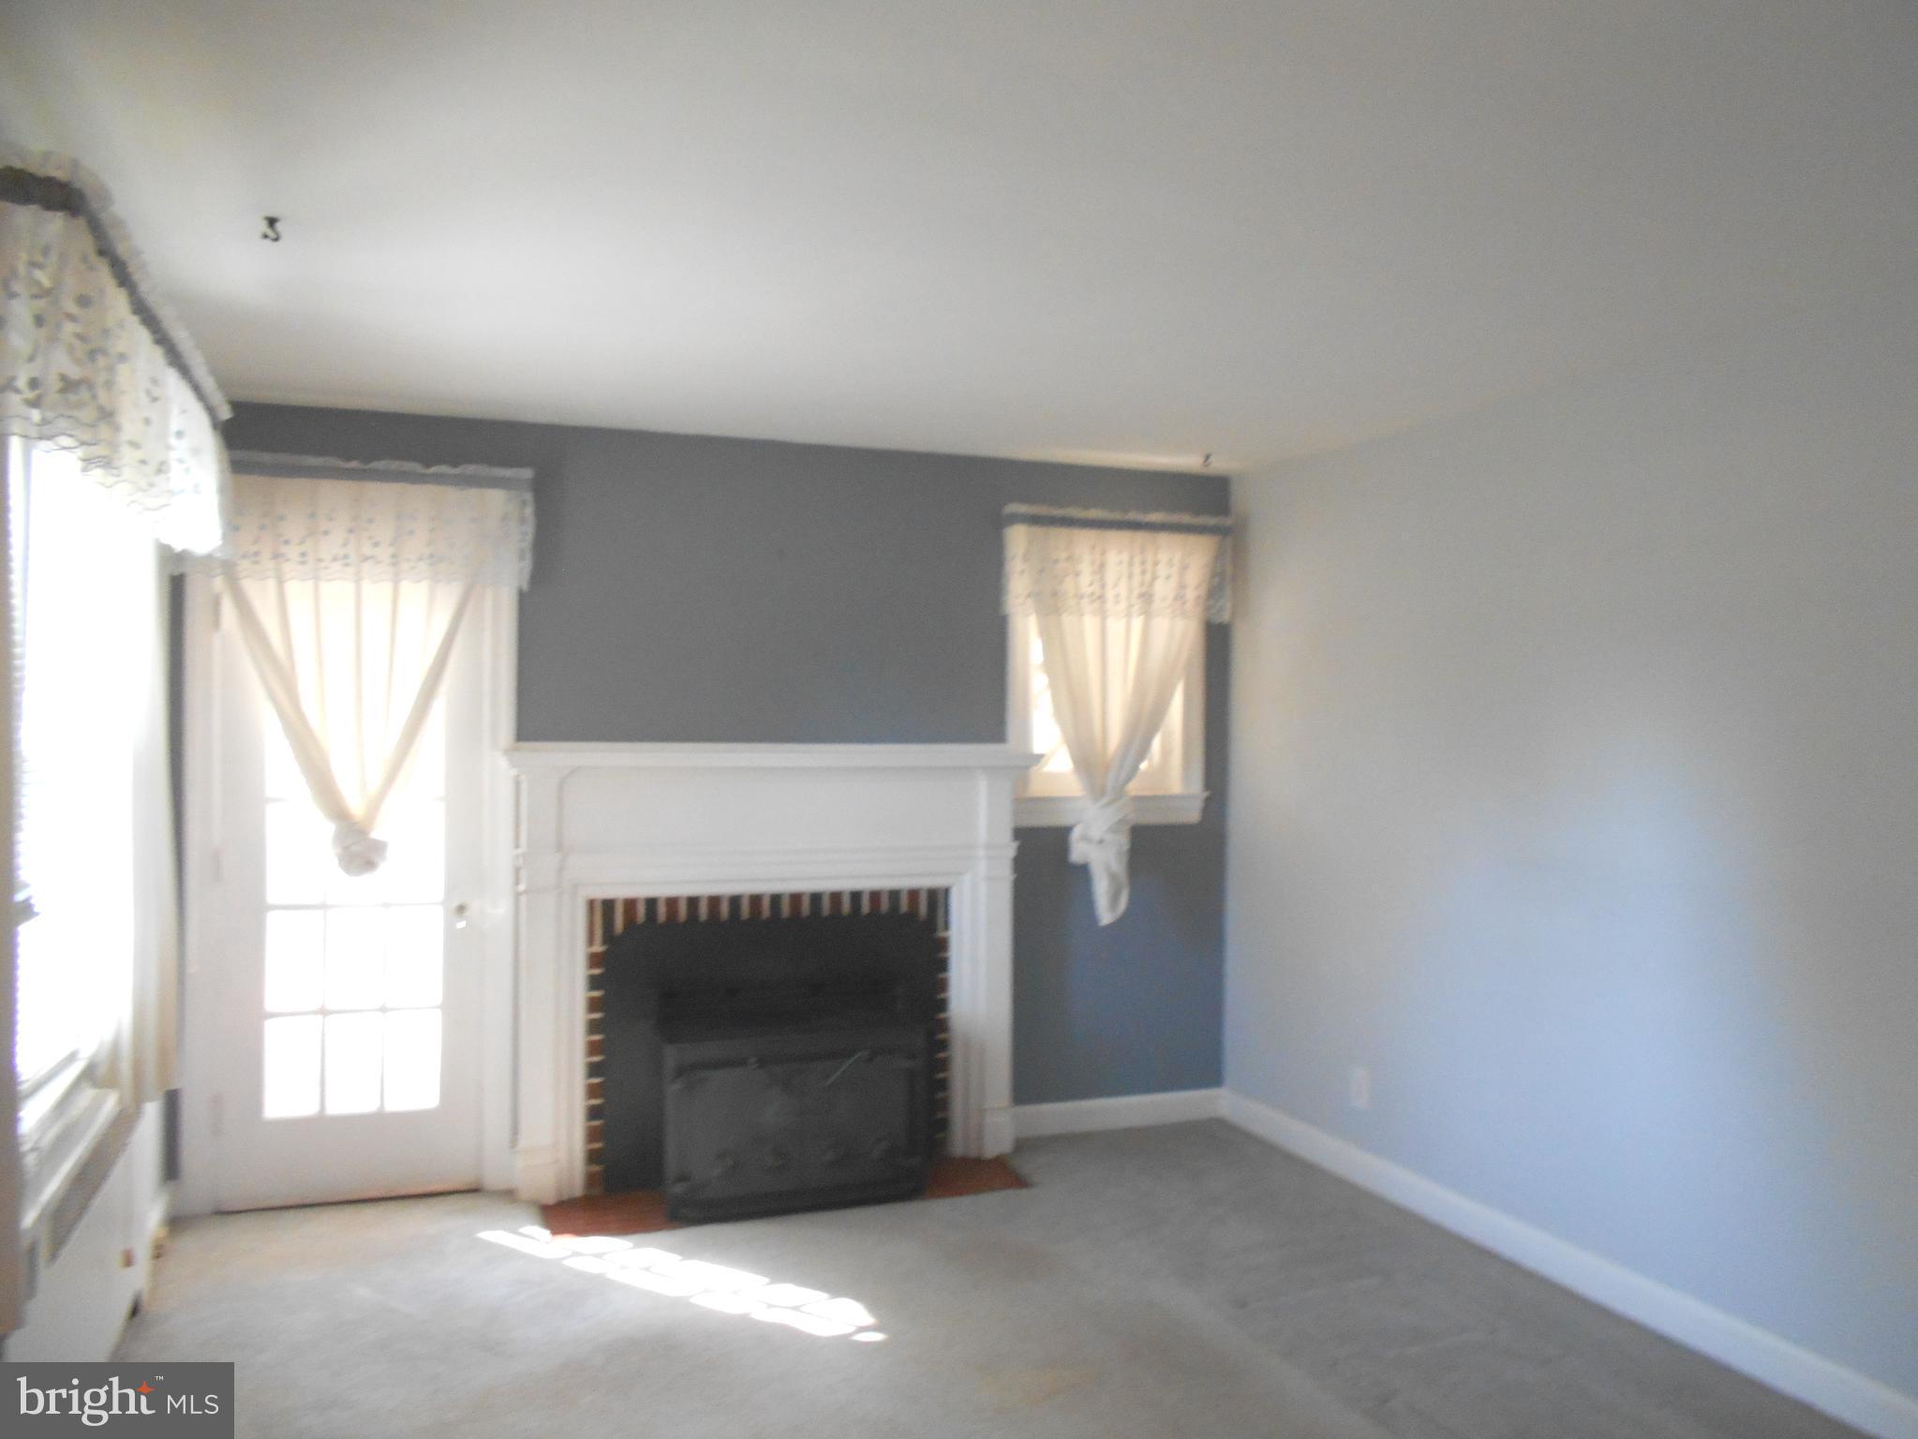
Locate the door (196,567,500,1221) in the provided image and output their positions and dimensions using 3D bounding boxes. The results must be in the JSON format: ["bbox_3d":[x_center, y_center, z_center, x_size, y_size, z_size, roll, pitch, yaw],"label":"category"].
[{"bbox_3d":[-1.866,0.476,4.459,0.790,2.025,0.060,1,0,-20],"label":"door"}]

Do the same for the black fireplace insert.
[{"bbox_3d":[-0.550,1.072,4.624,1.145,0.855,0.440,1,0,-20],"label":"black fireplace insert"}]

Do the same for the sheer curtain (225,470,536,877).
[{"bbox_3d":[-1.831,-0.157,4.393,1.010,1.250,0.130,1,0,-20],"label":"sheer curtain"}]

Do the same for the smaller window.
[{"bbox_3d":[0.550,-0.061,5.334,0.800,0.905,0.110,1,0,-20],"label":"smaller window"}]

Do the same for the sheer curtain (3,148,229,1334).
[{"bbox_3d":[-1.751,0.073,3.000,0.210,1.810,1.600,1,0,-20],"label":"sheer curtain"}]

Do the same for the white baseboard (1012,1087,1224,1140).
[{"bbox_3d":[0.609,1.457,5.353,0.870,0.115,0.022,1,0,-20],"label":"white baseboard"}]

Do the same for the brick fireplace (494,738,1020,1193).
[{"bbox_3d":[-0.605,0.795,4.780,1.745,1.420,0.270,1,0,-20],"label":"brick fireplace"}]

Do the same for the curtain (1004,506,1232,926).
[{"bbox_3d":[0.585,-0.001,5.283,0.890,1.495,0.130,1,0,-20],"label":"curtain"}]

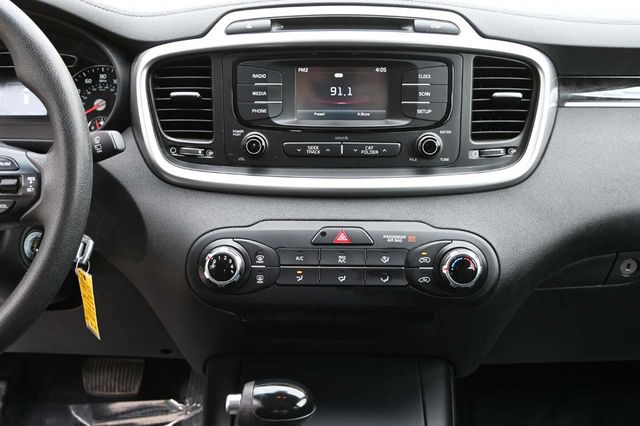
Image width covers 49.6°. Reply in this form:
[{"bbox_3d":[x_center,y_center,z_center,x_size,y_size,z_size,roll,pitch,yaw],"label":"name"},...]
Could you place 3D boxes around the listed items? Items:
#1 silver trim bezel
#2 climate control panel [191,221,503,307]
[{"bbox_3d":[0.026,-0.122,0.750,0.455,0.203,0.070,0,7,2],"label":"silver trim bezel"},{"bbox_3d":[0.024,0.054,0.752,0.336,0.092,0.045,0,0,2],"label":"climate control panel"}]

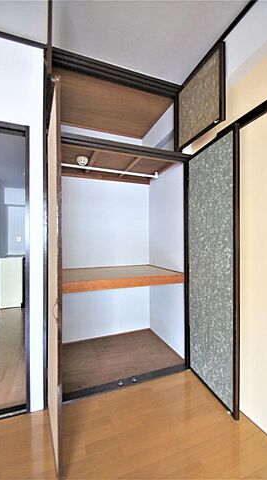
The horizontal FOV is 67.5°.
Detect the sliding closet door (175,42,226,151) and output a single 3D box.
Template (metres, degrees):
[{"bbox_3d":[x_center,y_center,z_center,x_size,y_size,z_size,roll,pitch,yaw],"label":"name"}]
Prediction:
[{"bbox_3d":[0.485,-0.990,1.460,0.030,0.515,0.450,0,0,-22],"label":"sliding closet door"}]

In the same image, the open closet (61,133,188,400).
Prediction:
[{"bbox_3d":[-0.175,0.190,1.850,1.100,1.820,0.760,0,0,-22],"label":"open closet"}]

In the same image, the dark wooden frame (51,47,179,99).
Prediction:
[{"bbox_3d":[-0.092,-1.222,1.514,1.009,0.106,0.075,0,0,-22],"label":"dark wooden frame"}]

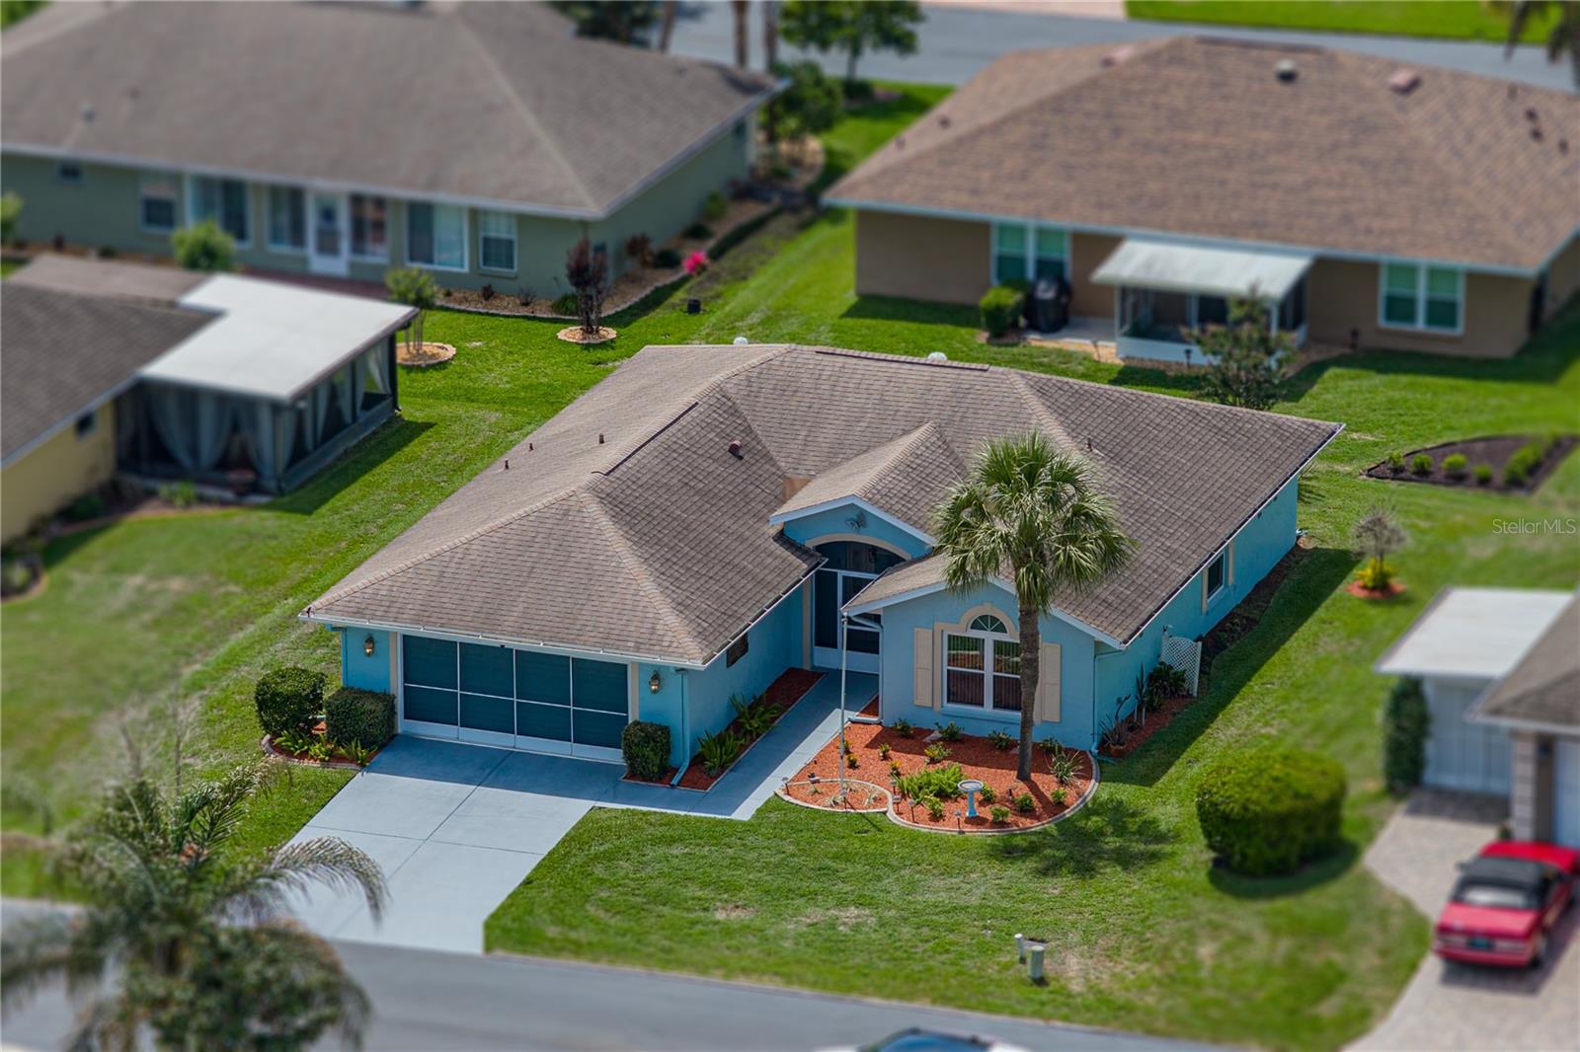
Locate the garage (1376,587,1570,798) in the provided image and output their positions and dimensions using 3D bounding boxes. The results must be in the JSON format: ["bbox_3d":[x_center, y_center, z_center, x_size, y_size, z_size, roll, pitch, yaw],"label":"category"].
[{"bbox_3d":[13.421,3.211,142.749,2.800,2.500,5.100,7,20,20],"label":"garage"}]

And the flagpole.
[{"bbox_3d":[1.041,3.429,140.379,0.100,3.780,0.100,8,20,20],"label":"flagpole"}]

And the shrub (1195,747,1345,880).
[{"bbox_3d":[8.999,5.269,137.954,2.800,1.800,2.800,0,19,0],"label":"shrub"}]

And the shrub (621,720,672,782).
[{"bbox_3d":[-2.760,4.345,142.109,0.850,0.970,0.820,7,20,20],"label":"shrub"}]

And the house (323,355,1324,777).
[{"bbox_3d":[0.960,-0.087,149.049,15.657,4.751,18.226,7,20,20],"label":"house"}]

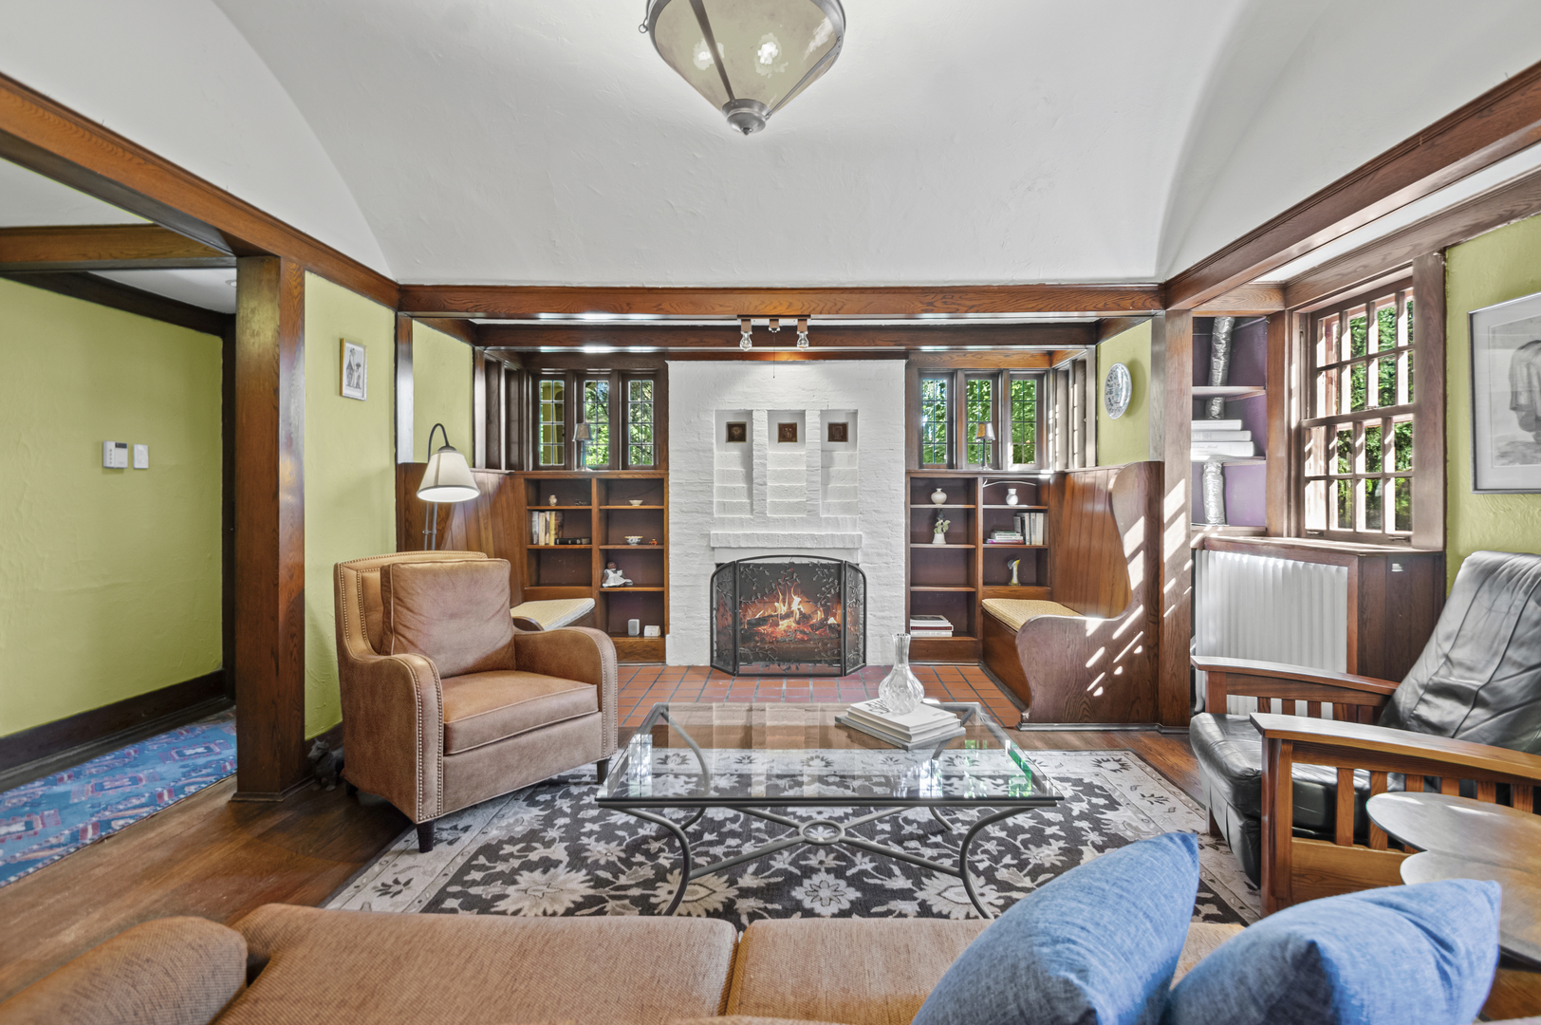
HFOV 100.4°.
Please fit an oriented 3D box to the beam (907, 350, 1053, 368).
[{"bbox_3d":[1.555,-1.134,4.760,1.120,0.140,0.070,0,1,1],"label":"beam"}]

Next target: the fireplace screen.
[{"bbox_3d":[0.123,0.678,4.345,1.090,0.790,0.250,0,1,2],"label":"fireplace screen"}]

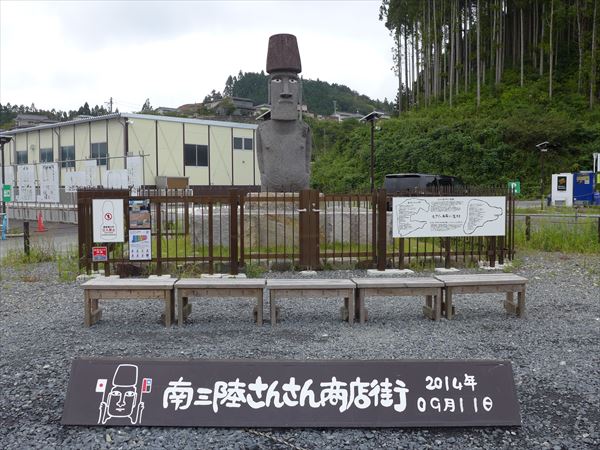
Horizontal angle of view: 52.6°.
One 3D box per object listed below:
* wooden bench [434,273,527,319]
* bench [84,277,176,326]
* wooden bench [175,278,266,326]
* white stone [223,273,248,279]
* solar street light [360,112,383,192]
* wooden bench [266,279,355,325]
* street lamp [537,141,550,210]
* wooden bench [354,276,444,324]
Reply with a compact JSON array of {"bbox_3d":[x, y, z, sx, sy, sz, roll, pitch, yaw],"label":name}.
[{"bbox_3d":[2.014,0.803,6.779,0.921,0.426,0.405,0,4,-5],"label":"wooden bench"},{"bbox_3d":[-1.756,0.814,6.361,0.921,0.426,0.405,0,4,-2],"label":"bench"},{"bbox_3d":[-0.823,0.818,6.430,0.921,0.426,0.405,0,4,-3],"label":"wooden bench"},{"bbox_3d":[-1.022,0.801,9.651,0.410,0.065,0.230,0,4,-2],"label":"white stone"},{"bbox_3d":[2.244,-1.610,18.736,0.530,3.724,0.530,3,4,37],"label":"solar street light"},{"bbox_3d":[0.116,0.826,6.512,0.921,0.426,0.405,0,4,-2],"label":"wooden bench"},{"bbox_3d":[12.966,-2.602,32.400,0.510,3.689,0.510,3,4,37],"label":"street lamp"},{"bbox_3d":[1.057,0.817,6.593,0.921,0.426,0.405,0,4,-3],"label":"wooden bench"}]

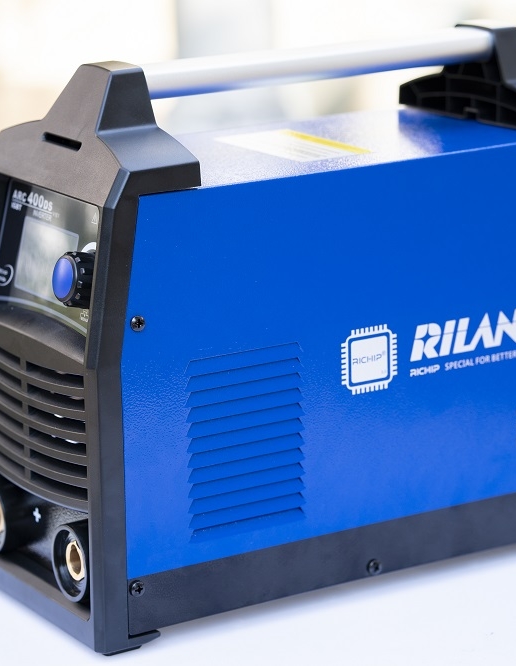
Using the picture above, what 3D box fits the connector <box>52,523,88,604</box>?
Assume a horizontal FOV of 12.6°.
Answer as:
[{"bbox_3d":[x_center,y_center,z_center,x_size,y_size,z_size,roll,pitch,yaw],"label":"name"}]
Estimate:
[{"bbox_3d":[-0.076,0.103,1.064,0.020,0.035,0.035,-10,15,-30],"label":"connector"}]

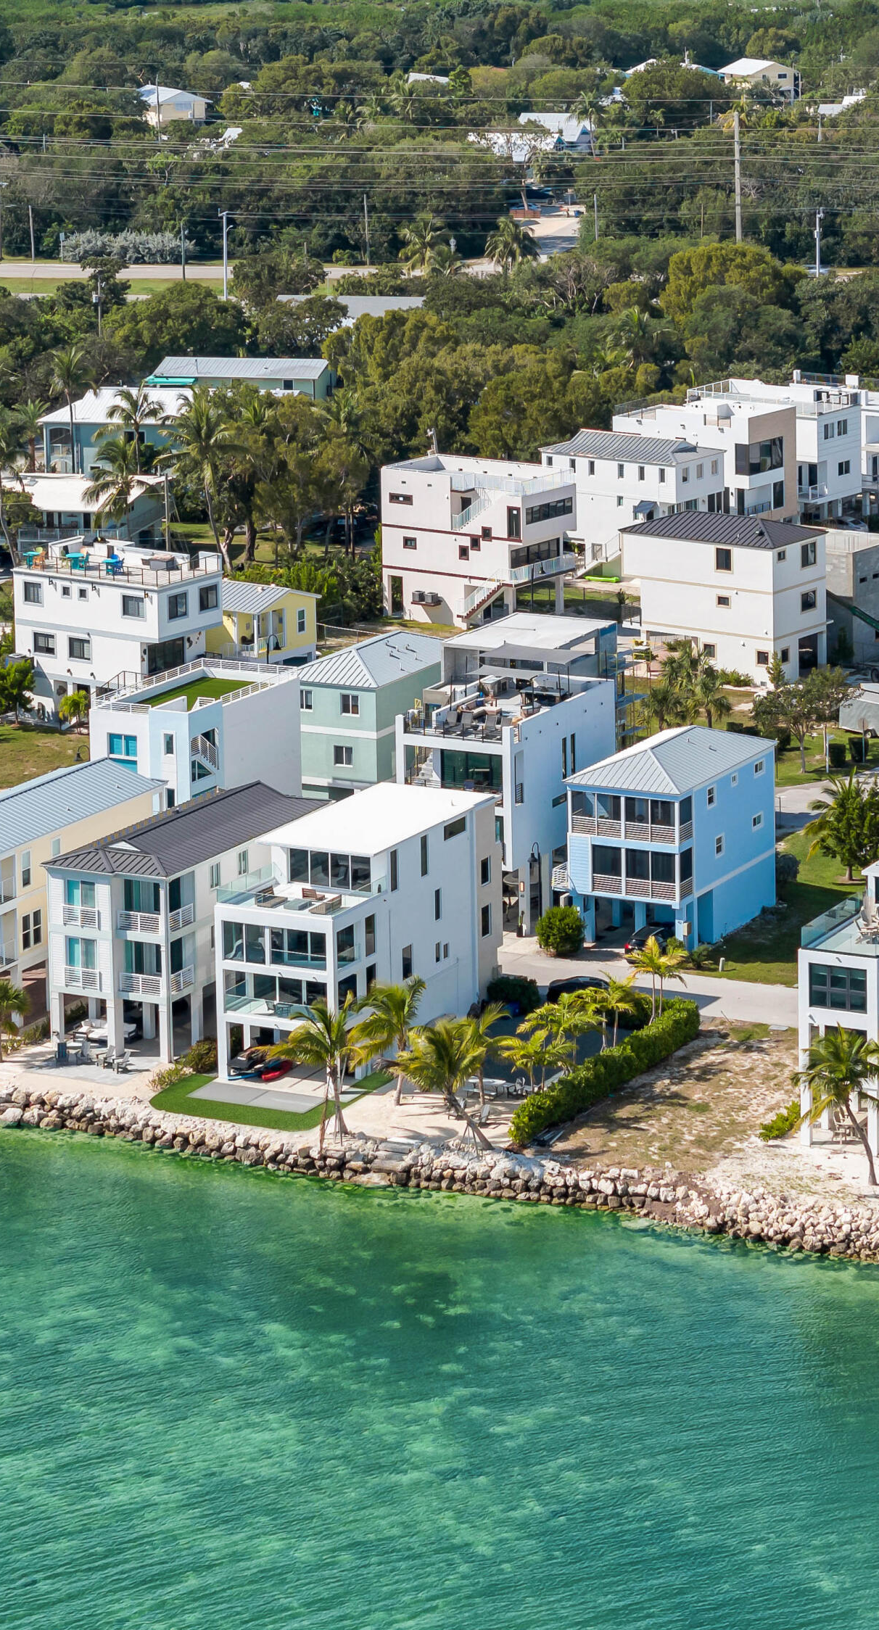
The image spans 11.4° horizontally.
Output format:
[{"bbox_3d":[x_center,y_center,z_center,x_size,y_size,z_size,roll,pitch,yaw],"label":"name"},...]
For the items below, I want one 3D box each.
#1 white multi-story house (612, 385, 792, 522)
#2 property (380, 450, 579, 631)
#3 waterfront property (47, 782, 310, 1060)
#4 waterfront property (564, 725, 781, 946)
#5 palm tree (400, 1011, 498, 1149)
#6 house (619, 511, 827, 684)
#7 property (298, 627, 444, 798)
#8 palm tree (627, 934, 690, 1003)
[{"bbox_3d":[22.559,-29.021,373.478,13.843,11.600,7.180,10,18,36],"label":"white multi-story house"},{"bbox_3d":[3.180,-21.297,344.001,13.640,11.768,7.312,10,18,36],"label":"property"},{"bbox_3d":[-13.140,5.170,234.920,7.360,10.240,18.010,6,15,26],"label":"waterfront property"},{"bbox_3d":[13.645,0.939,257.905,7.284,11.084,13.579,6,16,27],"label":"waterfront property"},{"bbox_3d":[0.470,13.360,222.050,4.900,6.560,4.700,0,14,0],"label":"palm tree"},{"bbox_3d":[20.930,-16.490,324.500,13.020,11.330,7.850,9,17,32],"label":"house"},{"bbox_3d":[-3.932,-6.145,286.711,7.634,10.700,13.744,6,16,27],"label":"property"},{"bbox_3d":[11.390,8.730,230.410,3.300,4.810,3.300,-1,14,0],"label":"palm tree"}]

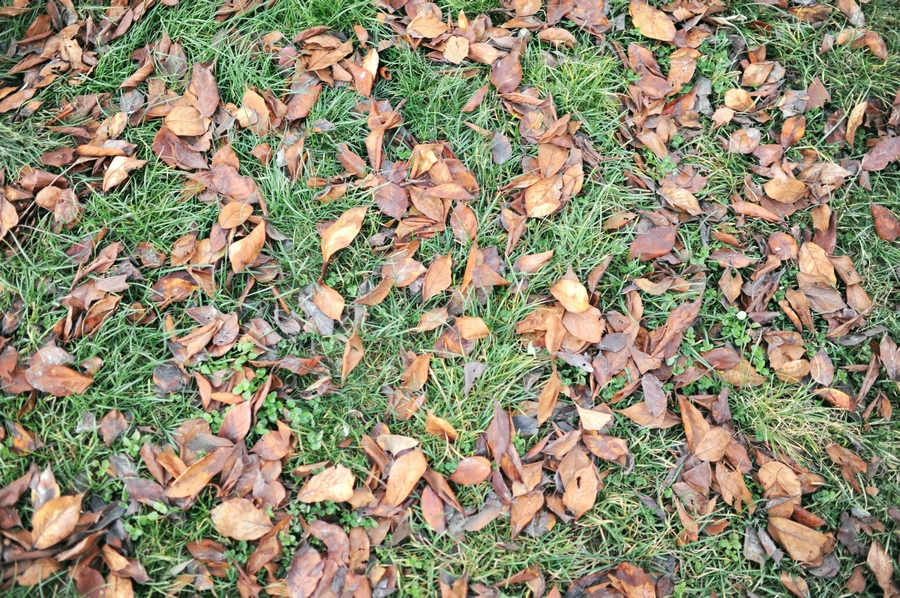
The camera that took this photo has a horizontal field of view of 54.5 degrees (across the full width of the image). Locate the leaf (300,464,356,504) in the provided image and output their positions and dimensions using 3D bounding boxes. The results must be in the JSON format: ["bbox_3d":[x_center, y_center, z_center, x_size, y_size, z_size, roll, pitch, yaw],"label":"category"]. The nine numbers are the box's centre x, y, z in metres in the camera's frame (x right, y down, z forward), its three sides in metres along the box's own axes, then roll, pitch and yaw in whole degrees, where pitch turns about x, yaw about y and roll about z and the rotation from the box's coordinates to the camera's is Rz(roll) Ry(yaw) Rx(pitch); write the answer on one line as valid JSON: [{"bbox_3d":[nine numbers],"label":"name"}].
[{"bbox_3d":[-0.185,0.284,1.298,0.086,0.020,0.061,-24,66,-12],"label":"leaf"}]

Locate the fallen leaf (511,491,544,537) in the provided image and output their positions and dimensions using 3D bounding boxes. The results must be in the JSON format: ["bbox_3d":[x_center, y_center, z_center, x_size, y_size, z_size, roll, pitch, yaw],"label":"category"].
[{"bbox_3d":[0.107,0.311,1.284,0.040,0.020,0.085,31,67,15],"label":"fallen leaf"}]

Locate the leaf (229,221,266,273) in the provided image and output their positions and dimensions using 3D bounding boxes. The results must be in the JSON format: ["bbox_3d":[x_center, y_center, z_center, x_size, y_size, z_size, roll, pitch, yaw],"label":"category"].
[{"bbox_3d":[-0.342,-0.090,1.492,0.047,0.025,0.110,19,66,9],"label":"leaf"}]

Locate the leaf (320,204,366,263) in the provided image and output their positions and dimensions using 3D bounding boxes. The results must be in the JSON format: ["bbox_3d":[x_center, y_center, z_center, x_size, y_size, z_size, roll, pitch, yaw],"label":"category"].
[{"bbox_3d":[-0.184,-0.115,1.500,0.044,0.028,0.129,27,66,13],"label":"leaf"}]

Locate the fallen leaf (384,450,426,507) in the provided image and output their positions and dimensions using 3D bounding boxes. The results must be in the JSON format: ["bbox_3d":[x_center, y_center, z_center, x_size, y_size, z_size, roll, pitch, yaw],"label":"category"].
[{"bbox_3d":[-0.065,0.270,1.324,0.044,0.020,0.098,21,67,10],"label":"fallen leaf"}]

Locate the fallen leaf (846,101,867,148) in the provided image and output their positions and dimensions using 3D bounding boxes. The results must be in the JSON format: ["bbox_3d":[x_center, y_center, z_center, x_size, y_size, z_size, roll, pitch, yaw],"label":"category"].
[{"bbox_3d":[0.747,-0.319,1.599,0.024,0.025,0.114,24,67,11],"label":"fallen leaf"}]

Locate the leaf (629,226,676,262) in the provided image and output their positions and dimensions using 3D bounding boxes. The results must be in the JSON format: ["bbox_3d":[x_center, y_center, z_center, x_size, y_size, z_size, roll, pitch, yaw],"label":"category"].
[{"bbox_3d":[0.347,-0.096,1.491,0.110,0.020,0.049,-33,67,-15],"label":"leaf"}]

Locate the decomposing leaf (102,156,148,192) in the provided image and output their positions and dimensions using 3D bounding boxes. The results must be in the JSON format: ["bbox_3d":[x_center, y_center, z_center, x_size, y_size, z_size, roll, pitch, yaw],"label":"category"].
[{"bbox_3d":[-0.592,-0.229,1.559,0.052,0.022,0.092,38,69,17],"label":"decomposing leaf"}]

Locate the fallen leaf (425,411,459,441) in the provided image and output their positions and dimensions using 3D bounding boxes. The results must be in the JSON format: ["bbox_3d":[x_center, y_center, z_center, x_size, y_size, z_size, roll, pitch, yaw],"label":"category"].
[{"bbox_3d":[-0.012,0.197,1.358,0.060,0.022,0.029,36,70,15],"label":"fallen leaf"}]

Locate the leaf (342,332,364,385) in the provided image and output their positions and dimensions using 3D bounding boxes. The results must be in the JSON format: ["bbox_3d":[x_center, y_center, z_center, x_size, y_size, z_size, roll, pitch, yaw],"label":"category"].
[{"bbox_3d":[-0.162,0.092,1.407,0.031,0.025,0.103,9,65,4],"label":"leaf"}]

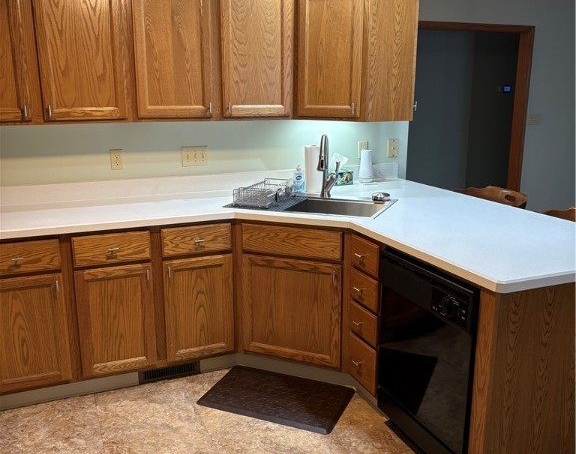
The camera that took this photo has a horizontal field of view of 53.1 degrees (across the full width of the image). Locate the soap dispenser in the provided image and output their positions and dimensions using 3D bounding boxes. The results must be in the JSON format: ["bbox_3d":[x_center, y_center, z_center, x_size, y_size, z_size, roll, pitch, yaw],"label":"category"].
[{"bbox_3d":[0.066,-0.298,3.503,0.068,0.180,0.050,0,13,1],"label":"soap dispenser"}]

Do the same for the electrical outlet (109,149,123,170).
[{"bbox_3d":[-0.972,-0.382,3.275,0.070,0.115,0.012,-6,14,-21],"label":"electrical outlet"}]

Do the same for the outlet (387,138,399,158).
[{"bbox_3d":[0.719,-0.539,3.943,0.072,0.117,0.016,-6,14,-21],"label":"outlet"}]

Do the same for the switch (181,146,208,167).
[{"bbox_3d":[-0.554,-0.420,3.441,0.160,0.115,0.012,-6,14,-21],"label":"switch"}]

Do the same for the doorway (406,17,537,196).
[{"bbox_3d":[1.610,-0.827,5.513,1.600,2.113,0.140,-6,14,-21],"label":"doorway"}]

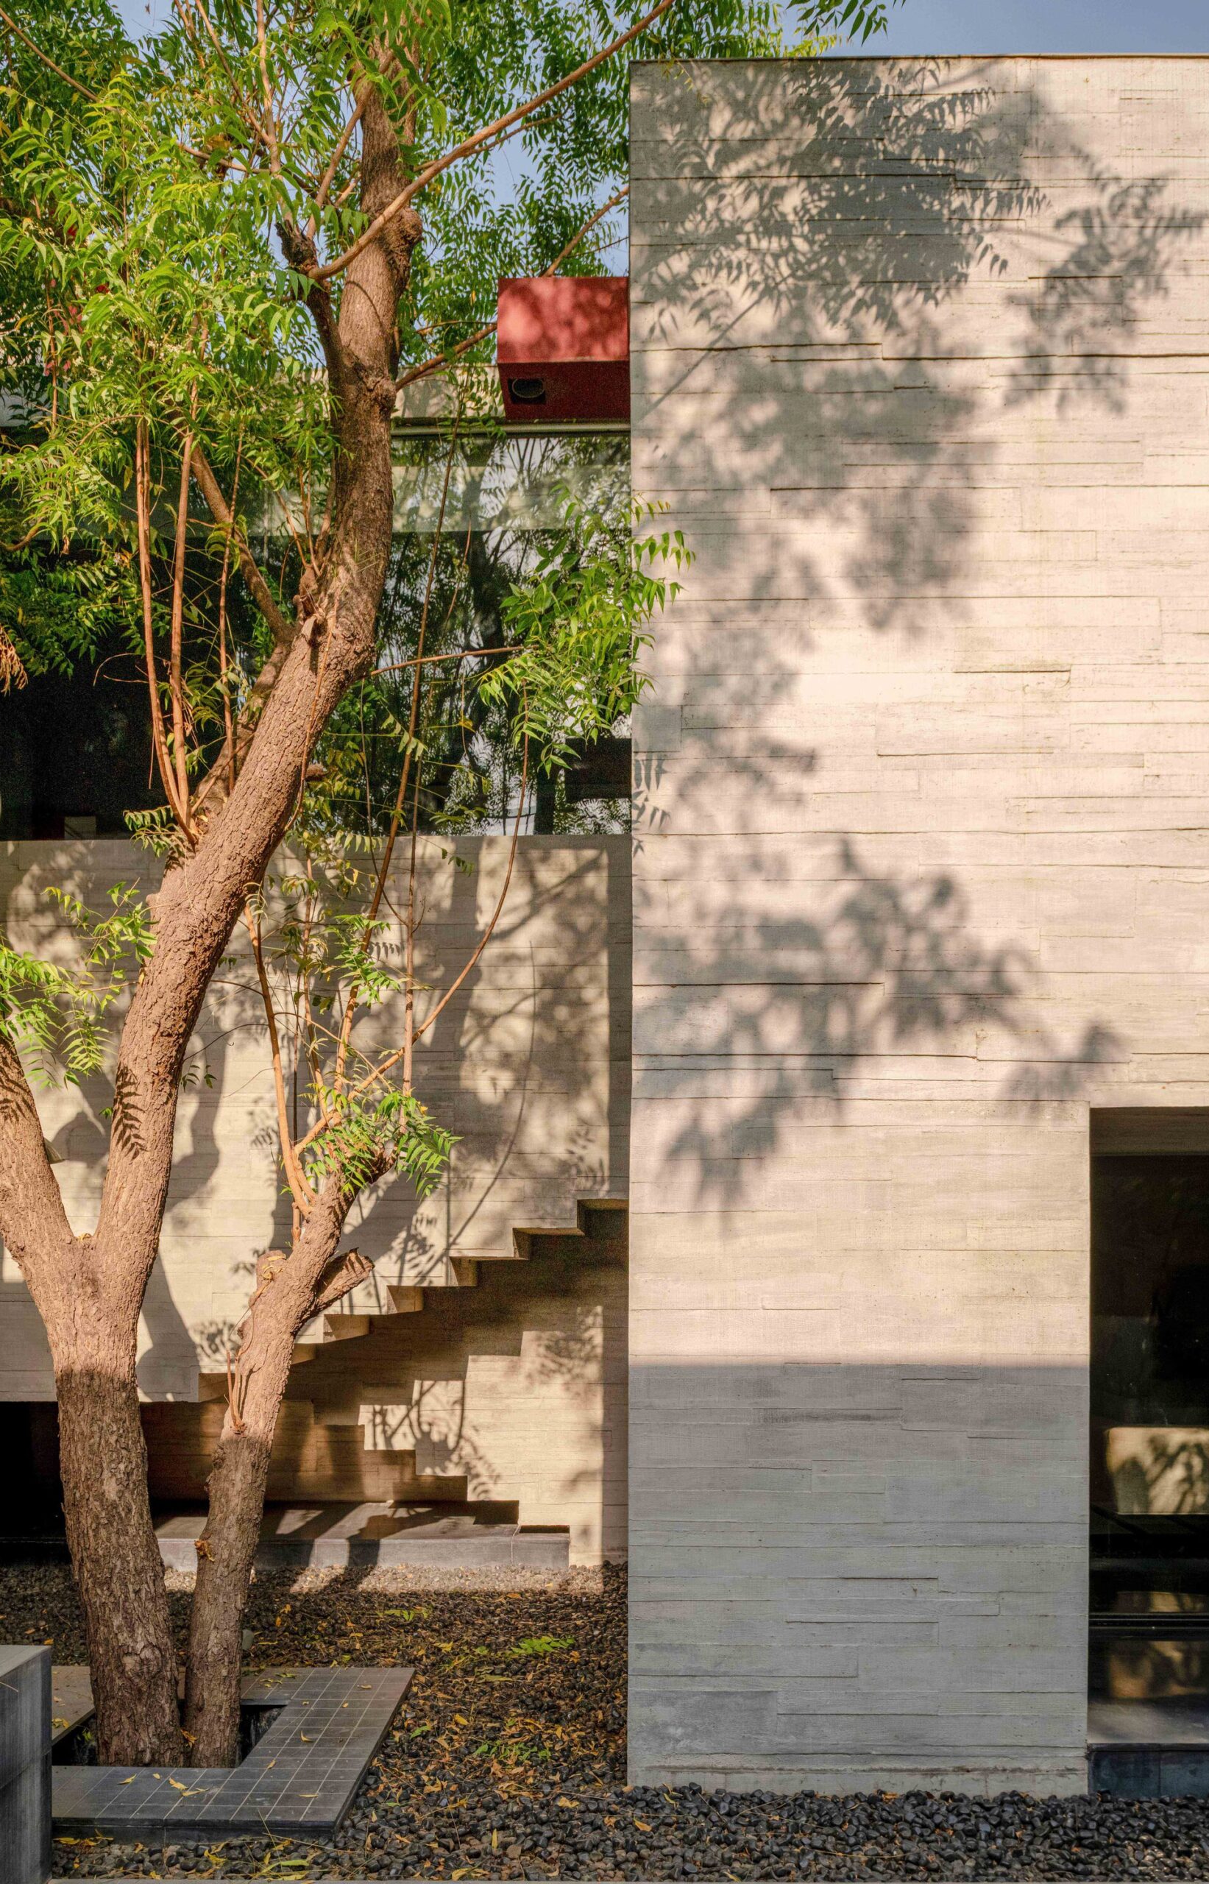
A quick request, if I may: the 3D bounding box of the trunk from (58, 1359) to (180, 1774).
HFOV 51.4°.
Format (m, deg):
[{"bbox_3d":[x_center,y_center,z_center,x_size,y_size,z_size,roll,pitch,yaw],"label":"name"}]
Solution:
[{"bbox_3d":[-1.717,2.203,4.450,0.420,1.430,0.360,0,0,0],"label":"trunk"}]

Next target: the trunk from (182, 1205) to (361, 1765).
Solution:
[{"bbox_3d":[-1.231,2.008,4.650,0.640,2.070,0.440,0,0,0],"label":"trunk"}]

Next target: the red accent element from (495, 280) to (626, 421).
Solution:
[{"bbox_3d":[-0.193,-2.870,6.100,0.620,0.430,0.460,0,0,0],"label":"red accent element"}]

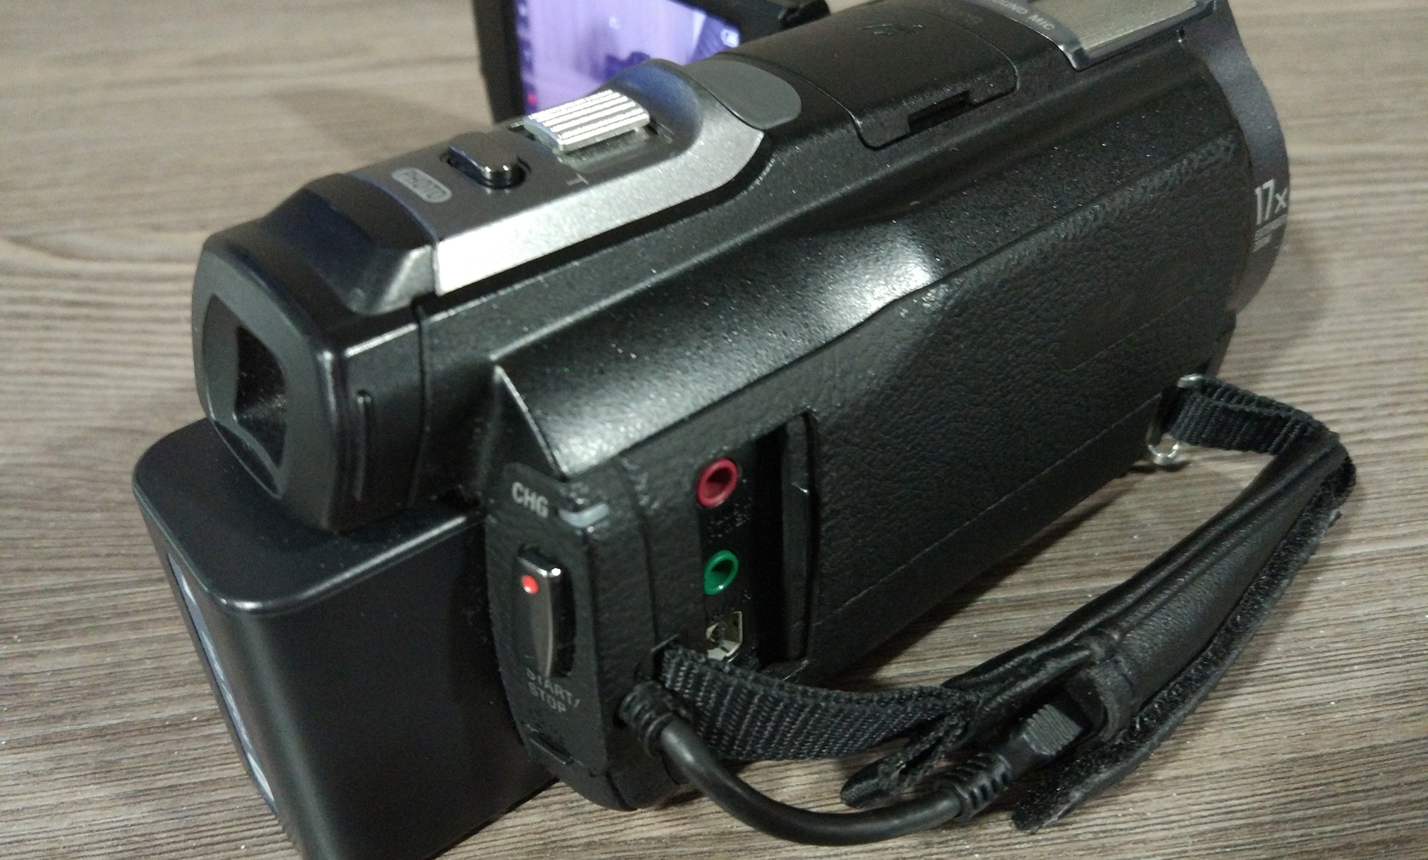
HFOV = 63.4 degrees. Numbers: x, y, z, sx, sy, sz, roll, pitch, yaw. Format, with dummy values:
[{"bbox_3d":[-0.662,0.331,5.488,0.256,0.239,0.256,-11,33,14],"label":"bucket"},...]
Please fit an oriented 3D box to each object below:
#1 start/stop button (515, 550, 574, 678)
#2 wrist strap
[{"bbox_3d":[-0.017,0.019,0.119,0.005,0.015,0.003,24,43,29],"label":"start/stop button"},{"bbox_3d":[0.044,0.021,0.144,0.110,0.027,0.035,-27,44,-31],"label":"wrist strap"}]

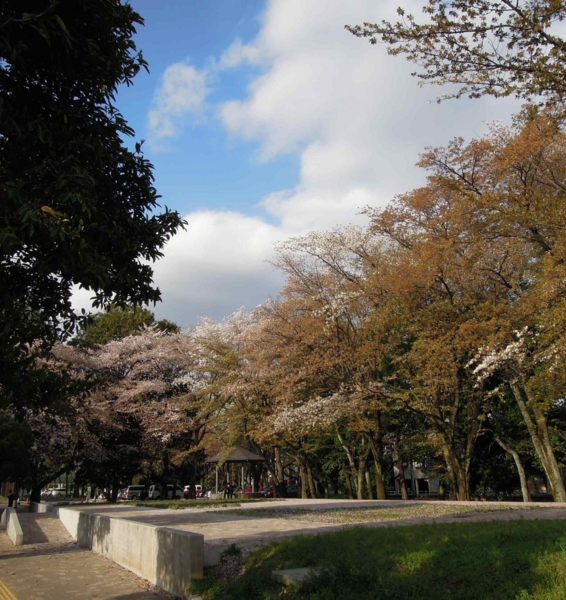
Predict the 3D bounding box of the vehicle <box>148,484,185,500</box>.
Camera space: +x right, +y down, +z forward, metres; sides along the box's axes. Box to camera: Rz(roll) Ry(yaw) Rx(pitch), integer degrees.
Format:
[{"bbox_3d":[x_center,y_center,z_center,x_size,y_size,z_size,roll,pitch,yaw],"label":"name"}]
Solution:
[{"bbox_3d":[-15.440,25.670,73.700,4.700,1.990,1.710,11,-22,-33],"label":"vehicle"}]

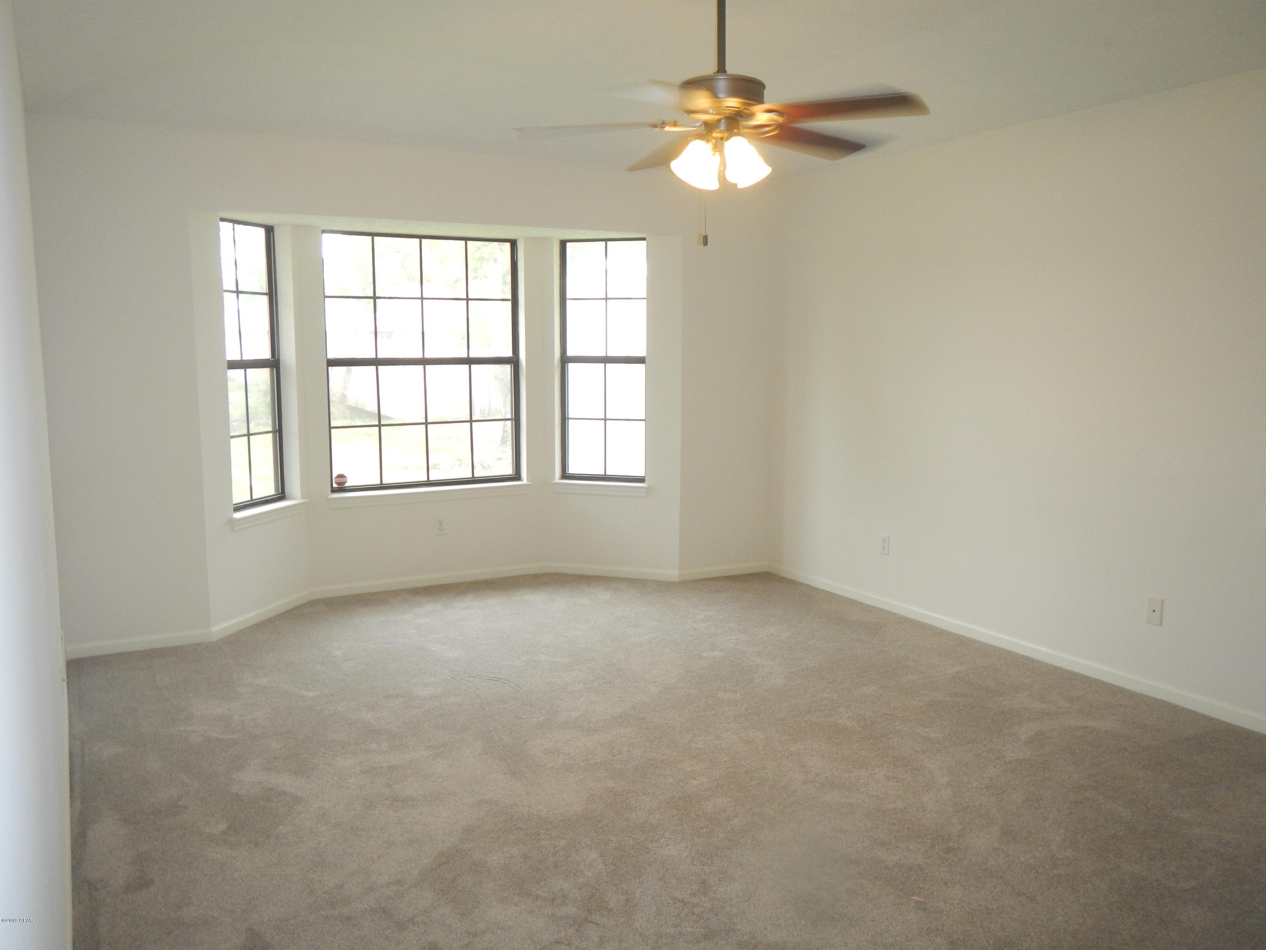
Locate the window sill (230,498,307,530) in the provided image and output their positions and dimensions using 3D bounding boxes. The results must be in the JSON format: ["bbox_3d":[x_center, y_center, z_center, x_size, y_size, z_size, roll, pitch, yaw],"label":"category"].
[{"bbox_3d":[-1.984,0.207,5.511,0.137,0.070,0.652,2,7,16],"label":"window sill"}]

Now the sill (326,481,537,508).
[{"bbox_3d":[-1.219,0.118,6.214,1.253,0.070,0.137,-4,8,-28],"label":"sill"}]

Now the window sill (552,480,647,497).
[{"bbox_3d":[-0.193,0.085,6.464,0.639,0.070,0.137,2,8,18],"label":"window sill"}]

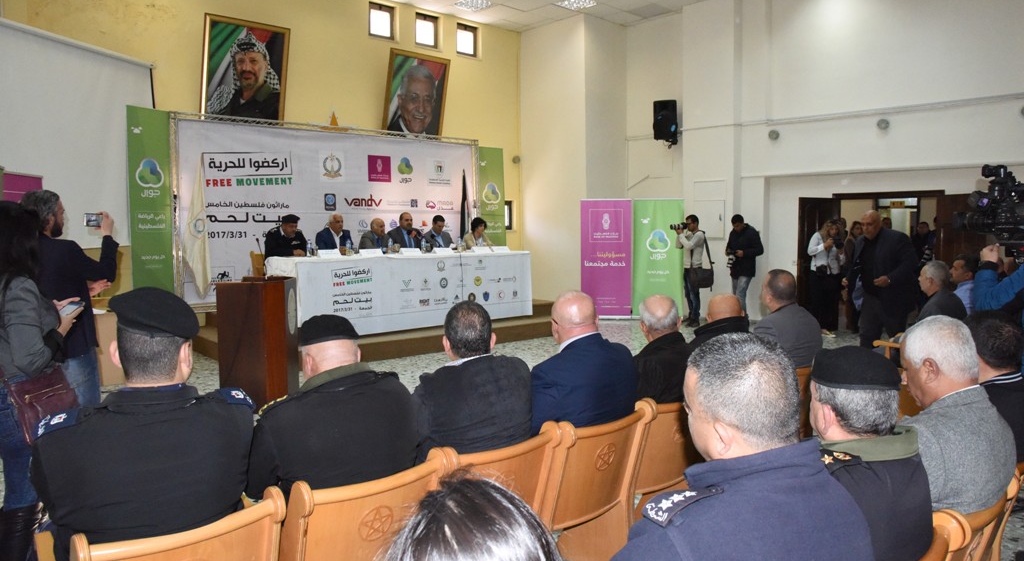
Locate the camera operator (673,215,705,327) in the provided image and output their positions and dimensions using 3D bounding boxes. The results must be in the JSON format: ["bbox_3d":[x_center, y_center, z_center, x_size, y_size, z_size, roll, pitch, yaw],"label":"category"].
[{"bbox_3d":[2.750,-0.160,10.600,0.580,1.720,0.500,-2,5,-16],"label":"camera operator"}]

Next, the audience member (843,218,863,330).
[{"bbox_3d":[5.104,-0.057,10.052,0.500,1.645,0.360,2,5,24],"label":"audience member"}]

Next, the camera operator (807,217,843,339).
[{"bbox_3d":[4.555,-0.056,9.886,0.500,1.673,0.450,-1,5,-7],"label":"camera operator"}]

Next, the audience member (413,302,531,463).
[{"bbox_3d":[-0.320,0.730,2.820,0.520,1.280,0.800,-3,6,-32],"label":"audience member"}]

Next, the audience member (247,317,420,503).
[{"bbox_3d":[-0.704,0.762,2.490,0.580,1.340,0.780,-4,7,-38],"label":"audience member"}]

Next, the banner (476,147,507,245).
[{"bbox_3d":[-0.346,-1.066,11.810,0.630,2.450,0.050,-5,7,-43],"label":"banner"}]

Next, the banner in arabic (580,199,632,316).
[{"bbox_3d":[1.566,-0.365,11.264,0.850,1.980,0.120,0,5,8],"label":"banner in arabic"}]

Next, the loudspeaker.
[{"bbox_3d":[2.607,-2.718,11.634,0.410,0.680,0.380,2,5,21],"label":"loudspeaker"}]

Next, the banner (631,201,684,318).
[{"bbox_3d":[2.430,-0.350,11.250,0.840,1.970,0.140,0,5,5],"label":"banner"}]

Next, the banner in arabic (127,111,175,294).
[{"bbox_3d":[-4.400,-0.806,8.391,0.050,2.520,0.540,3,6,34],"label":"banner in arabic"}]

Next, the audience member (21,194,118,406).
[{"bbox_3d":[-2.329,0.409,3.643,0.520,1.829,0.520,4,6,38],"label":"audience member"}]

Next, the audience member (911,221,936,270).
[{"bbox_3d":[5.850,-0.042,9.700,0.380,1.600,0.500,-5,7,-43],"label":"audience member"}]

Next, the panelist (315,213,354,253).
[{"bbox_3d":[-2.240,-0.200,8.840,0.520,1.300,0.780,-5,7,-43],"label":"panelist"}]

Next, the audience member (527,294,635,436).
[{"bbox_3d":[0.174,0.699,3.121,0.550,1.340,0.780,-4,7,-38],"label":"audience member"}]

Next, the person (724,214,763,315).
[{"bbox_3d":[3.536,-0.158,10.451,0.450,1.680,0.500,-5,7,-41],"label":"person"}]

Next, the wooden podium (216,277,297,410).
[{"bbox_3d":[-2.210,0.549,5.980,0.510,1.110,0.640,-1,5,-5],"label":"wooden podium"}]

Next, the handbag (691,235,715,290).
[{"bbox_3d":[2.882,-0.287,10.300,0.380,0.820,0.200,0,5,0],"label":"handbag"}]

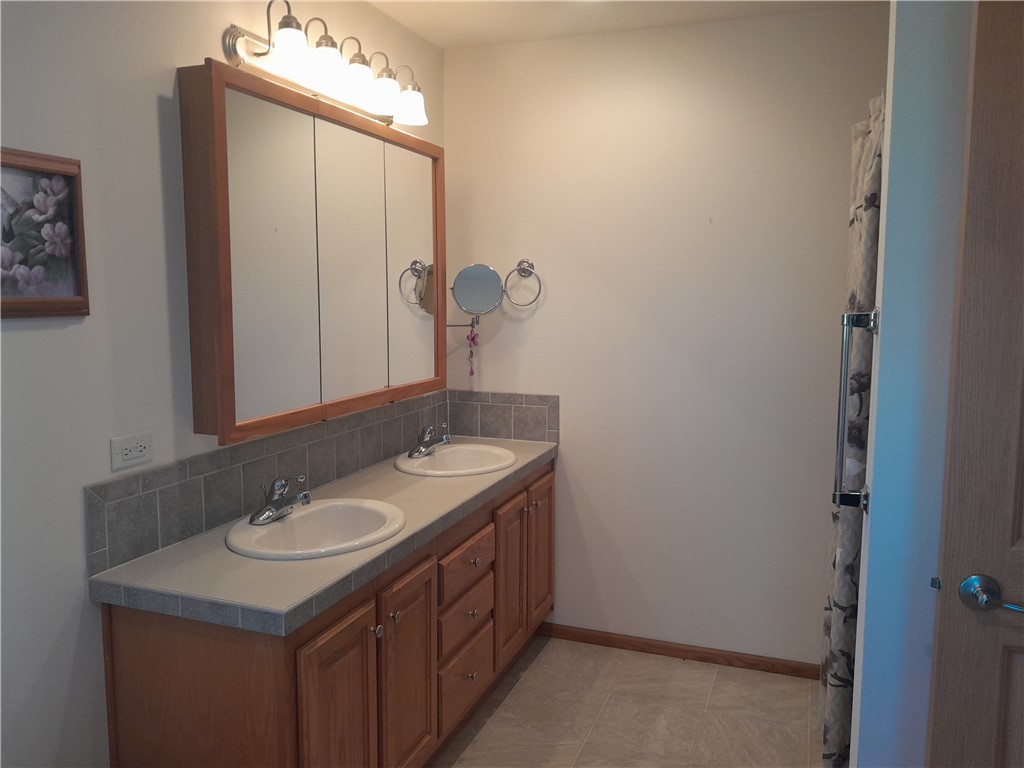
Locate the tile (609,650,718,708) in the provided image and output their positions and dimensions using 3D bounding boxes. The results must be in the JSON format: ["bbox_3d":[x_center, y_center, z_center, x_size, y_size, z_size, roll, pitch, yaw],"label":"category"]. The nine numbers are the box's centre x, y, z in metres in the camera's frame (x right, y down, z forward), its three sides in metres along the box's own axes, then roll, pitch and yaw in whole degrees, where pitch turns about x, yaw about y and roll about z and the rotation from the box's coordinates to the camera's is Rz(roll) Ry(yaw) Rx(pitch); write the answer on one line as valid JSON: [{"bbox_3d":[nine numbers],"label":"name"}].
[{"bbox_3d":[0.585,1.115,3.009,0.331,0.010,0.350,3,7,20],"label":"tile"}]

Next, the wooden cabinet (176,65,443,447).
[{"bbox_3d":[-0.525,-0.372,2.506,0.113,0.905,1.266,3,7,20],"label":"wooden cabinet"}]

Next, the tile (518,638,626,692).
[{"bbox_3d":[0.266,1.099,3.126,0.348,0.010,0.350,3,7,20],"label":"tile"}]

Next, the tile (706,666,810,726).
[{"bbox_3d":[0.898,1.130,2.894,0.338,0.010,0.350,3,7,20],"label":"tile"}]

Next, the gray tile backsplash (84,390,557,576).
[{"bbox_3d":[-0.358,0.233,2.478,0.499,0.202,1.834,3,7,20],"label":"gray tile backsplash"}]

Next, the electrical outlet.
[{"bbox_3d":[-0.860,0.153,1.815,0.008,0.073,0.116,3,7,20],"label":"electrical outlet"}]

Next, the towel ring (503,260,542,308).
[{"bbox_3d":[0.048,-0.406,3.208,0.152,0.187,0.057,3,7,20],"label":"towel ring"}]

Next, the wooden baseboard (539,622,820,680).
[{"bbox_3d":[0.643,1.058,3.175,1.098,0.066,0.013,3,7,20],"label":"wooden baseboard"}]

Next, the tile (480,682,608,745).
[{"bbox_3d":[0.142,1.135,2.804,0.348,0.010,0.345,3,7,20],"label":"tile"}]

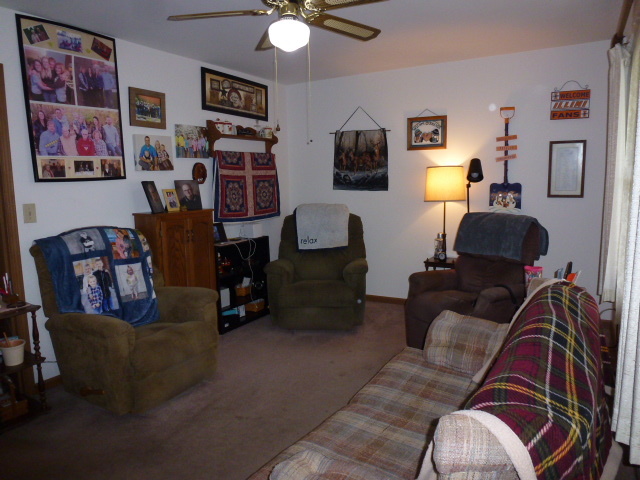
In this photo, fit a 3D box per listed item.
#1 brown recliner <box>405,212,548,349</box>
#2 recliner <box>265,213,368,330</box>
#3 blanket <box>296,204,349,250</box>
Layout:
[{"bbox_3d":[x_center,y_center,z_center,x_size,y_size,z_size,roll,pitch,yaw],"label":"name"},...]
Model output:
[{"bbox_3d":[1.268,0.362,3.484,0.844,1.043,0.814,-9,11,-43],"label":"brown recliner"},{"bbox_3d":[-0.017,0.246,4.393,0.933,1.043,0.894,0,8,4],"label":"recliner"},{"bbox_3d":[0.026,-0.129,4.593,0.550,0.470,0.340,-1,9,0],"label":"blanket"}]

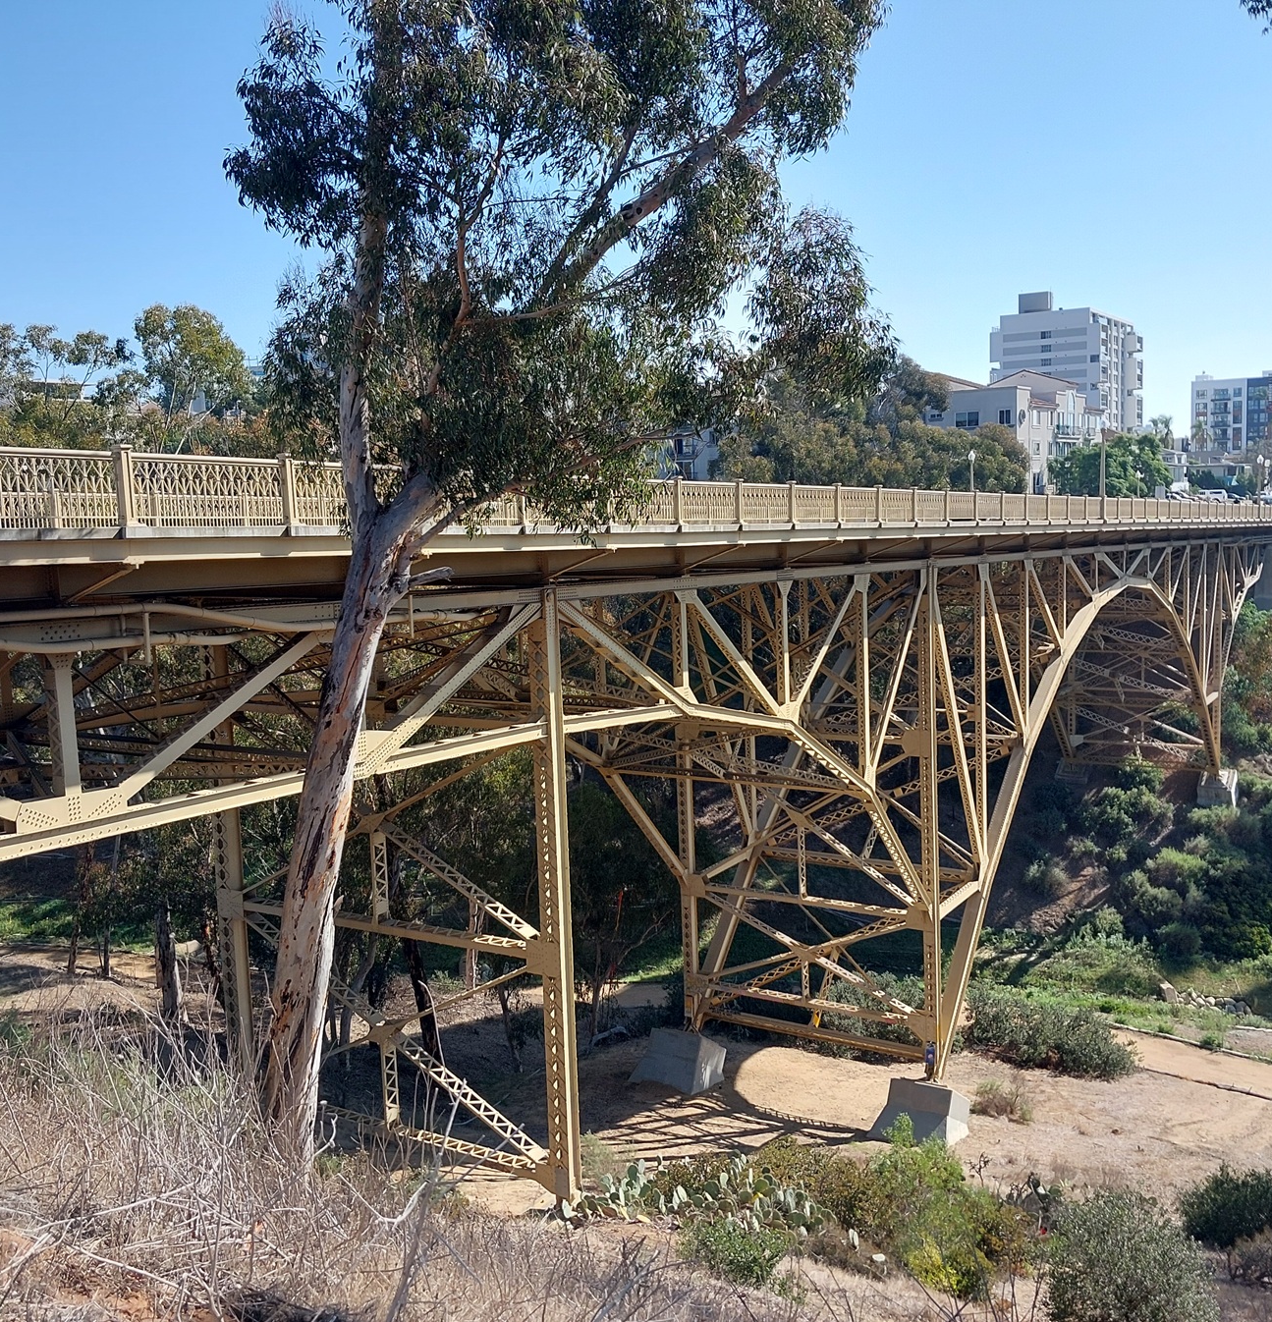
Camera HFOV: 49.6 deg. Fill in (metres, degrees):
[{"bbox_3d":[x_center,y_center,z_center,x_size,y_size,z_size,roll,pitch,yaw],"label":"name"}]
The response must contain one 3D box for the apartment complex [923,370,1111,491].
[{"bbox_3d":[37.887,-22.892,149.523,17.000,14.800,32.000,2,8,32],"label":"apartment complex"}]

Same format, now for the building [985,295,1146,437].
[{"bbox_3d":[91.510,-54.902,290.617,25.000,42.500,27.000,2,8,32],"label":"building"}]

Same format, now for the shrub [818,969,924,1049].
[{"bbox_3d":[11.117,16.180,65.133,5.128,2.700,3.846,2,8,32],"label":"shrub"}]

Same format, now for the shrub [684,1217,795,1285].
[{"bbox_3d":[2.076,12.131,28.200,2.300,1.200,1.800,2,8,32],"label":"shrub"}]

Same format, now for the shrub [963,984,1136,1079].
[{"bbox_3d":[18.389,16.210,61.474,7.654,2.900,3.827,2,8,32],"label":"shrub"}]

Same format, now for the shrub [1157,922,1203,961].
[{"bbox_3d":[32.084,16.404,81.216,2.587,1.992,2.199,2,8,32],"label":"shrub"}]

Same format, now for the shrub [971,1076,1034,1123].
[{"bbox_3d":[14.870,17.665,55.846,2.358,1.468,2.005,2,8,32],"label":"shrub"}]

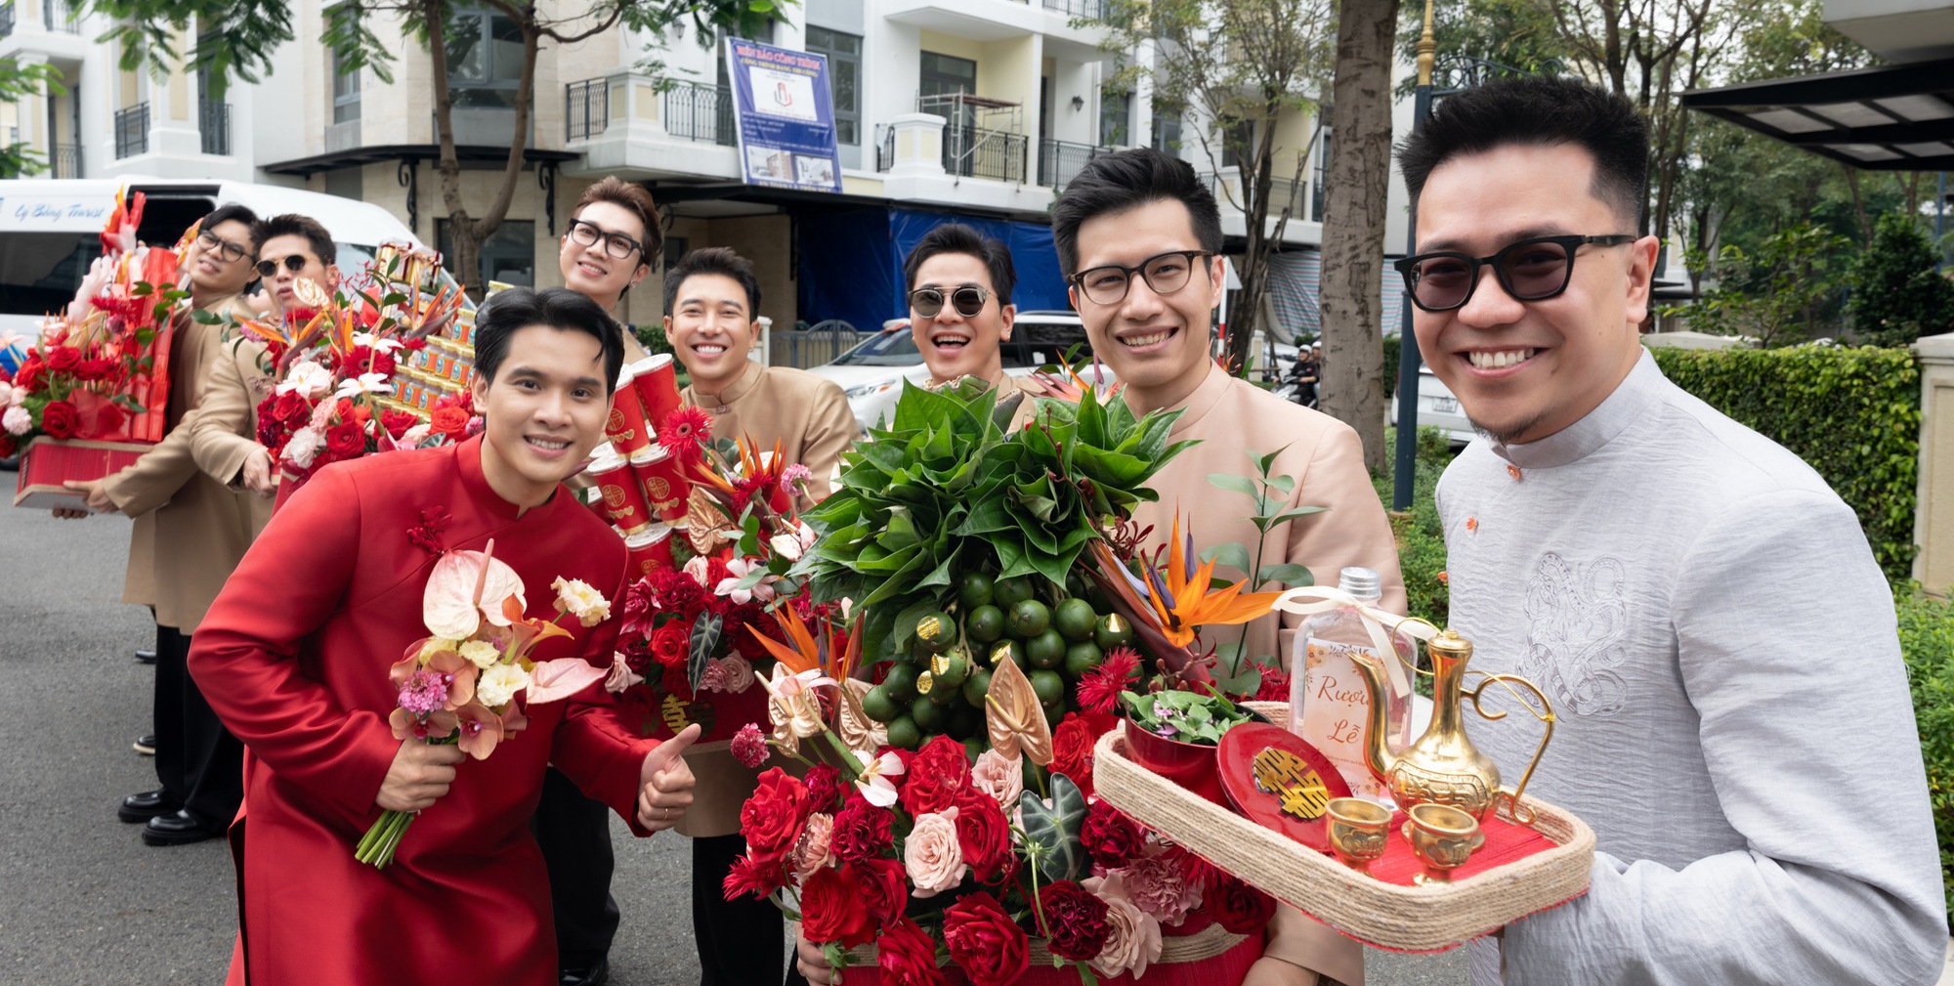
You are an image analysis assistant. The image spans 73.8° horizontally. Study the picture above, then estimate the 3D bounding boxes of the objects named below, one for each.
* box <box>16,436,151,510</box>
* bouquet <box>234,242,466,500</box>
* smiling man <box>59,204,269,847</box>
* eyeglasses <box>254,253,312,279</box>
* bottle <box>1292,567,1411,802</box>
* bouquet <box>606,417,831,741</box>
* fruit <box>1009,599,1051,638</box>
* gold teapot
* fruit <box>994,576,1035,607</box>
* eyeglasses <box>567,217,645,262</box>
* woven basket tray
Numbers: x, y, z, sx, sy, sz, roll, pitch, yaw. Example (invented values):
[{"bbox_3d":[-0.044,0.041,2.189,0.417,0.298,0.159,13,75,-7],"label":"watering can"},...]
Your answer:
[{"bbox_3d":[-2.250,-0.035,3.330,0.294,0.137,0.445,7,-9,-40],"label":"box"},{"bbox_3d":[-1.379,-0.273,2.930,0.520,0.540,0.380,-1,7,-21],"label":"bouquet"},{"bbox_3d":[-2.140,0.110,3.480,0.500,1.720,0.580,-4,8,-36],"label":"smiling man"},{"bbox_3d":[-1.750,-0.557,3.350,0.140,0.048,0.140,-12,-11,0],"label":"eyeglasses"},{"bbox_3d":[0.262,0.134,0.894,0.074,0.163,0.050,7,11,33],"label":"bottle"},{"bbox_3d":[-0.394,0.131,1.980,0.380,0.500,0.320,2,5,11],"label":"bouquet"},{"bbox_3d":[0.048,0.114,1.180,0.037,0.037,0.037,1,7,0],"label":"fruit"},{"bbox_3d":[0.319,0.156,0.866,0.138,0.130,0.079,5,10,20],"label":"gold teapot"},{"bbox_3d":[0.034,0.090,1.200,0.037,0.037,0.037,1,7,0],"label":"fruit"},{"bbox_3d":[-0.667,-0.471,2.419,0.145,0.050,0.135,24,11,0],"label":"eyeglasses"},{"bbox_3d":[0.231,0.209,0.870,0.196,0.034,0.298,-5,11,-32],"label":"woven basket tray"}]

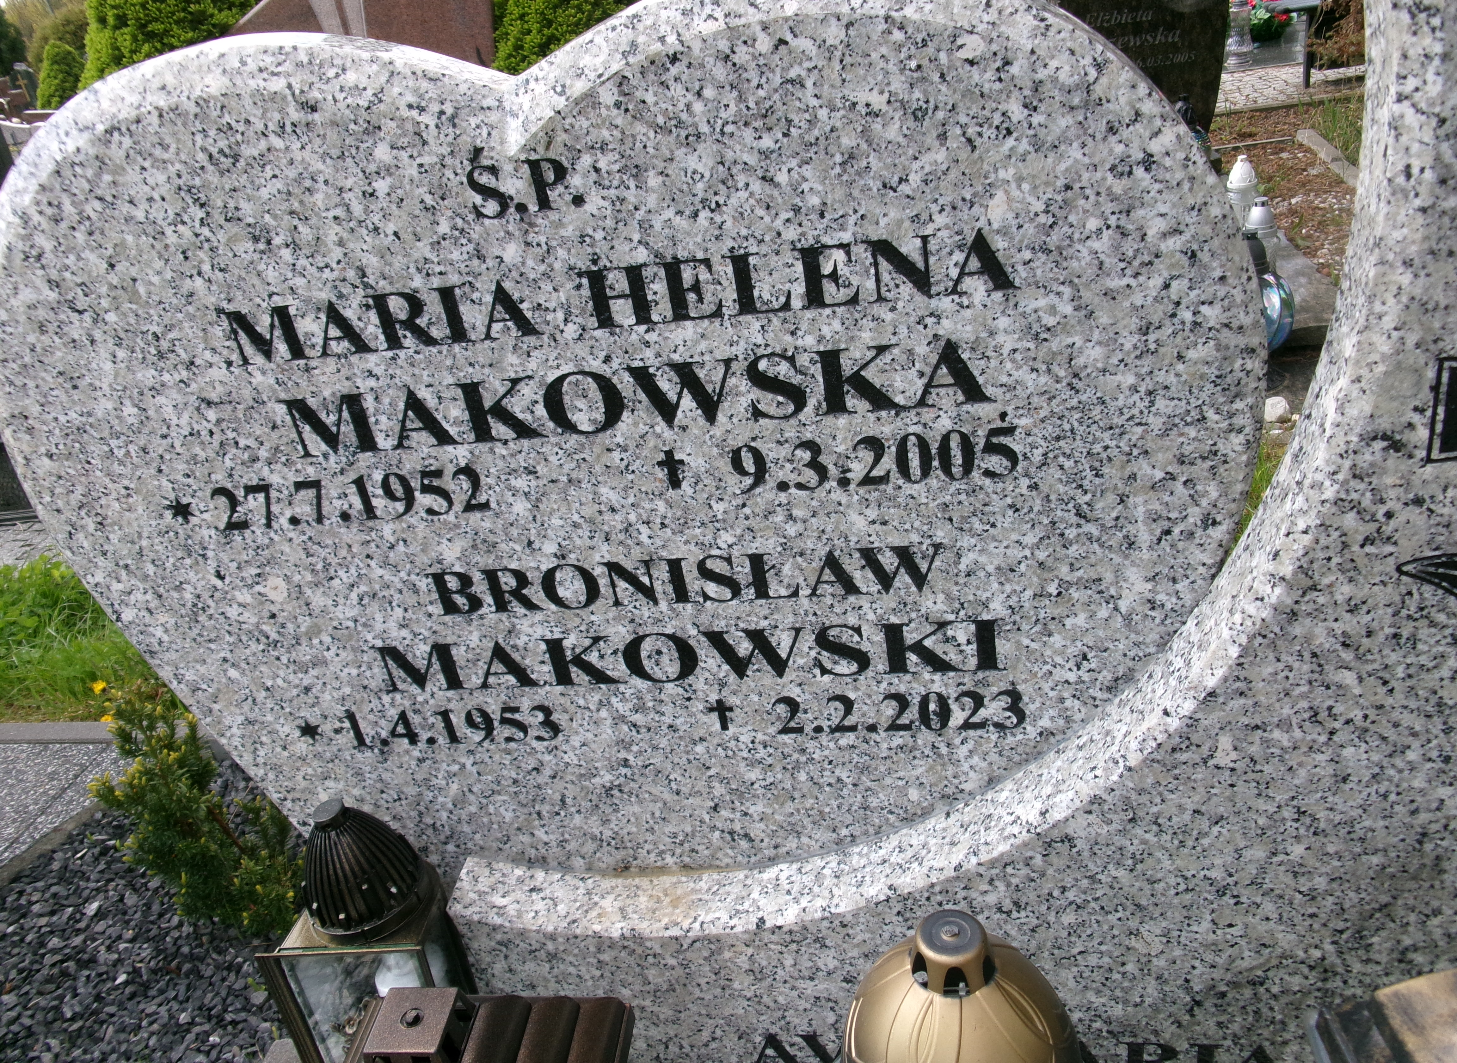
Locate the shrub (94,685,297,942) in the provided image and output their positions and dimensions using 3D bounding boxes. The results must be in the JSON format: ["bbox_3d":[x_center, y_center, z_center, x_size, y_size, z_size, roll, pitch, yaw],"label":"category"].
[{"bbox_3d":[-0.852,0.442,1.915,0.310,0.420,0.270,-3,29,12],"label":"shrub"}]

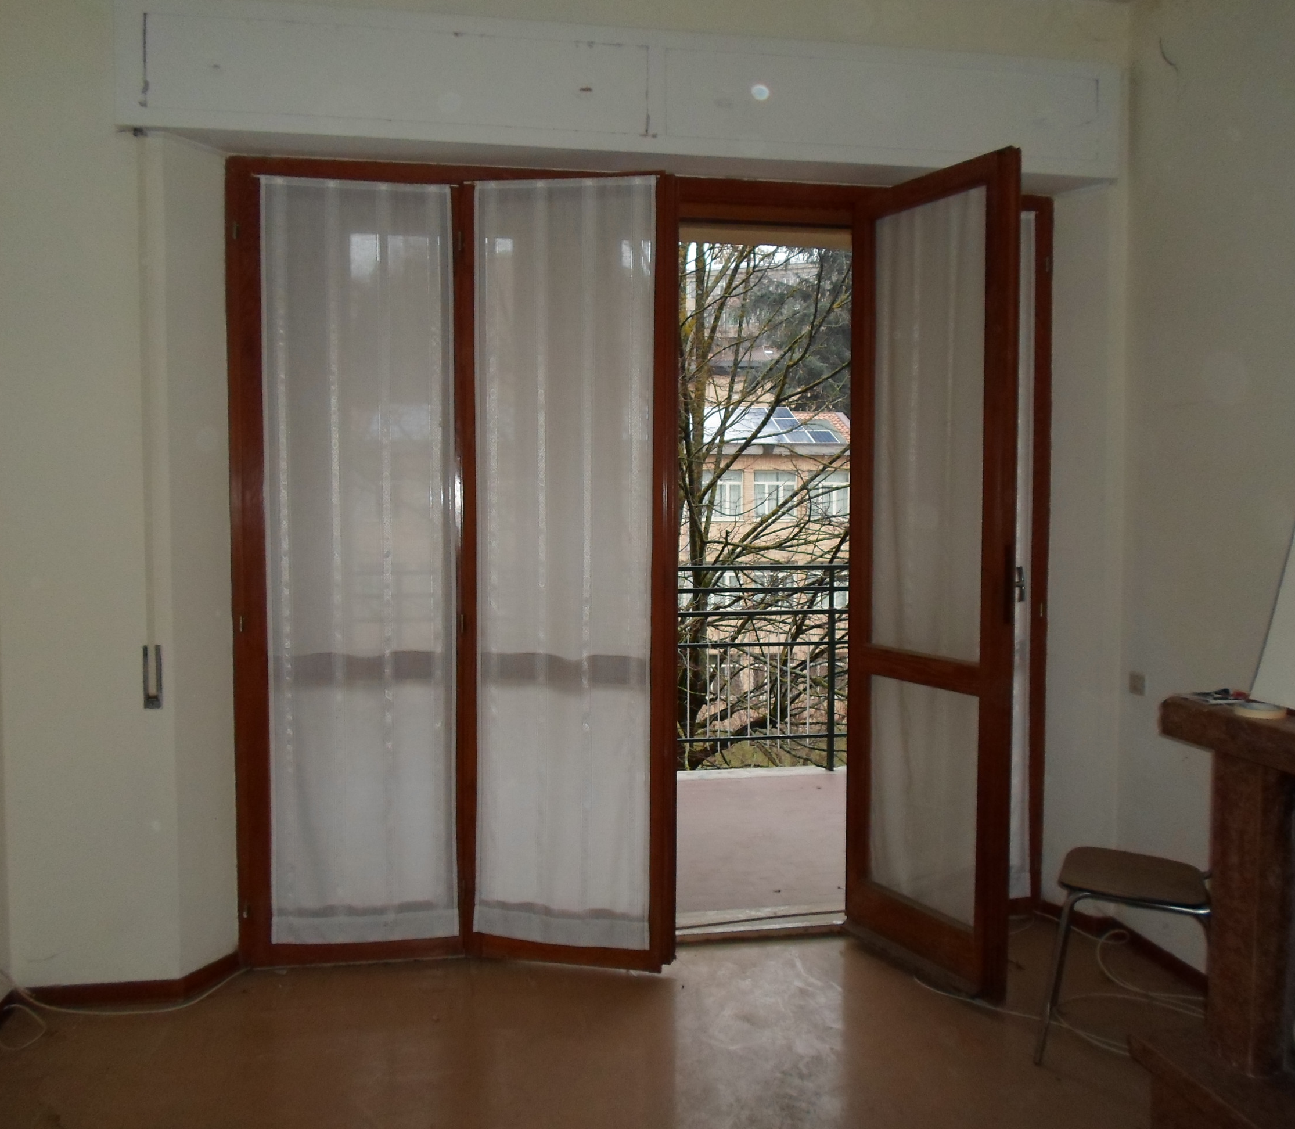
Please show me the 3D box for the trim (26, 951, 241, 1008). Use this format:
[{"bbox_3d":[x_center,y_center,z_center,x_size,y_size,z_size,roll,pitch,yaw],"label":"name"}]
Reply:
[{"bbox_3d":[-1.474,1.188,3.104,0.567,0.066,0.217,0,3,-12],"label":"trim"}]

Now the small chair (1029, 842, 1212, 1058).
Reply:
[{"bbox_3d":[1.250,0.863,2.748,0.460,0.760,0.370,1,3,27],"label":"small chair"}]

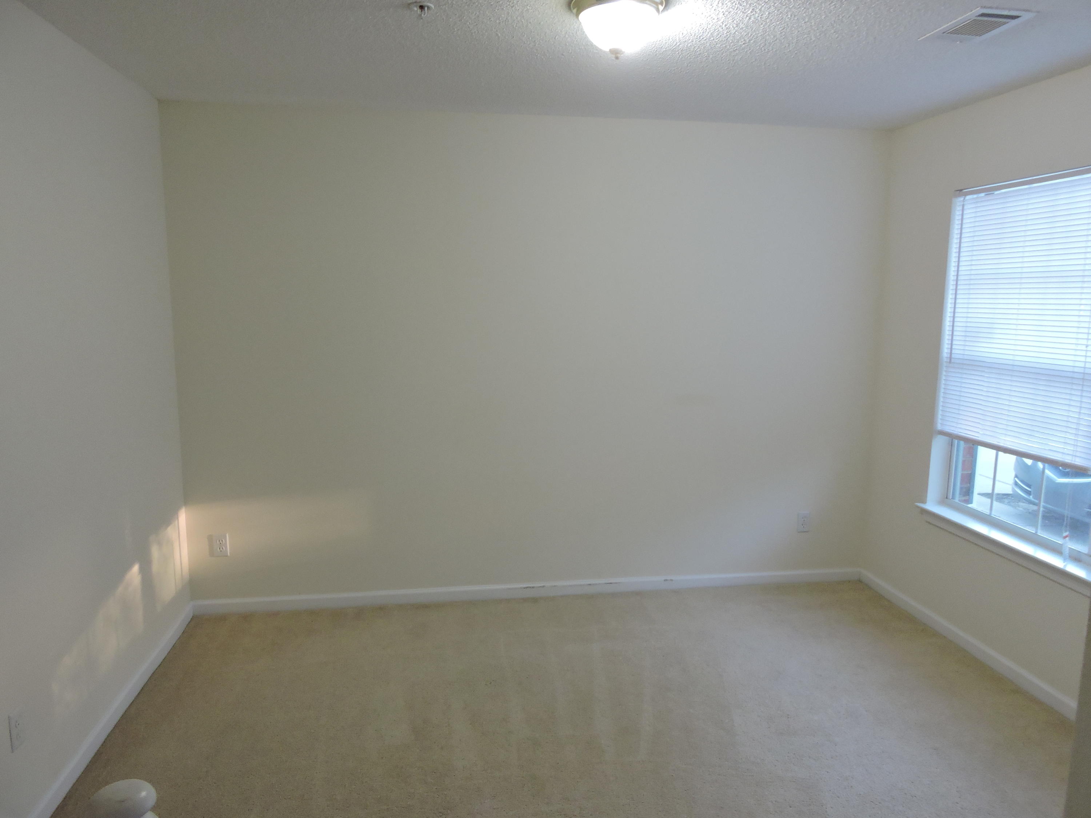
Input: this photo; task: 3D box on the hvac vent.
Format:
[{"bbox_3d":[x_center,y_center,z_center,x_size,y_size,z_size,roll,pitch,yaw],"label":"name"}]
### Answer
[{"bbox_3d":[1.355,-1.197,2.386,0.197,0.016,0.295,-1,9,-9],"label":"hvac vent"}]

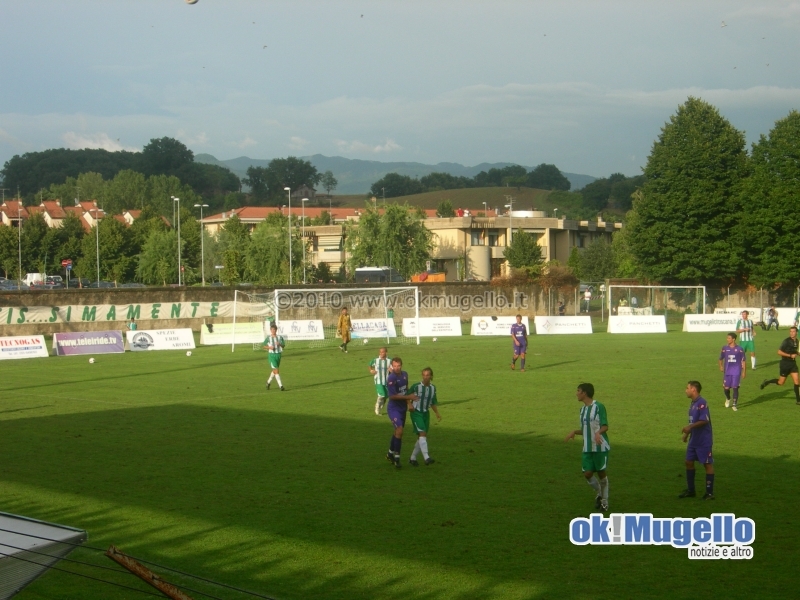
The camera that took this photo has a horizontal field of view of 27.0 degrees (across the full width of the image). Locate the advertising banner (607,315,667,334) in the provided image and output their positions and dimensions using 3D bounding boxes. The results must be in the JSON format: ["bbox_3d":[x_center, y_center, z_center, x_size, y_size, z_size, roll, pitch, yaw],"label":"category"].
[{"bbox_3d":[11.572,1.165,81.035,2.800,0.890,0.600,-1,1,-9],"label":"advertising banner"}]

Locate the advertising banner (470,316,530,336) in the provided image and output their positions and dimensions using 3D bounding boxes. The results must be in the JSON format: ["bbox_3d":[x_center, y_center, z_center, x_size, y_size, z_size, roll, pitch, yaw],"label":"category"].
[{"bbox_3d":[4.811,1.250,79.534,2.800,0.890,0.600,-1,1,-13],"label":"advertising banner"}]

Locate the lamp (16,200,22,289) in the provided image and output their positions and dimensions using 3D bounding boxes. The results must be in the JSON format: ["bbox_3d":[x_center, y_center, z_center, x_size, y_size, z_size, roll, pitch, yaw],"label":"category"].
[{"bbox_3d":[-34.225,-4.236,150.089,0.600,8.568,0.350,-1,1,0],"label":"lamp"}]

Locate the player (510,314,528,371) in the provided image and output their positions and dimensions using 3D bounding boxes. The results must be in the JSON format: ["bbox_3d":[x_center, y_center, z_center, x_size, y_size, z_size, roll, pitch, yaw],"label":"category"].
[{"bbox_3d":[3.821,1.368,53.200,0.560,1.750,0.450,-1,1,7],"label":"player"}]

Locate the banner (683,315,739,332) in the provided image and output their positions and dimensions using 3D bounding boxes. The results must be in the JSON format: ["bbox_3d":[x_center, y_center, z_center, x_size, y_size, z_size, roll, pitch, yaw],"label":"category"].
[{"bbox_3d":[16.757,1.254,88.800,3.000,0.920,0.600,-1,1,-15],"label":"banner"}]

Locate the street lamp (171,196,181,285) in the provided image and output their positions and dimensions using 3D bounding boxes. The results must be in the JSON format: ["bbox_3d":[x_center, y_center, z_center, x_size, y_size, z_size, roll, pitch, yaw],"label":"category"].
[{"bbox_3d":[-18.910,-4.370,142.073,0.600,8.587,0.250,-1,1,22],"label":"street lamp"}]

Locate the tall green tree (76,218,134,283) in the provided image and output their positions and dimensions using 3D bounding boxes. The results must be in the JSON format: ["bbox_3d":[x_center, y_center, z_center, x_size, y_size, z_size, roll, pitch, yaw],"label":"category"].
[{"bbox_3d":[-27.365,-3.869,155.063,5.600,7.448,5.600,-1,1,-10],"label":"tall green tree"}]

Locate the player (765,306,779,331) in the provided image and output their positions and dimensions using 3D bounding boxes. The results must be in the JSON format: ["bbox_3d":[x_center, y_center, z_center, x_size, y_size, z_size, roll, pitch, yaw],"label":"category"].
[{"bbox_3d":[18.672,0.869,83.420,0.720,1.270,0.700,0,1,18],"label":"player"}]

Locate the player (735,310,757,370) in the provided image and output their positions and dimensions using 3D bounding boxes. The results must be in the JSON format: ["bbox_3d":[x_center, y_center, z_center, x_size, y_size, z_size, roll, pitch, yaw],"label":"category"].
[{"bbox_3d":[10.879,1.258,52.260,0.600,1.820,0.500,0,1,18],"label":"player"}]

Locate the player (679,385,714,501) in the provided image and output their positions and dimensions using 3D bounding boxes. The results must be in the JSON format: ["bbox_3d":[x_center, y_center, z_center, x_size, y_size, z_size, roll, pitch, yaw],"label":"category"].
[{"bbox_3d":[4.366,2.064,24.500,0.500,1.750,0.550,-1,1,-23],"label":"player"}]

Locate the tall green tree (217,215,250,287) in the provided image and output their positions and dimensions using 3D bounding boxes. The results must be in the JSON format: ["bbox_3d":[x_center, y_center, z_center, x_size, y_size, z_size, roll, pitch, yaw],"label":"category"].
[{"bbox_3d":[-16.457,-4.539,165.082,3.600,7.880,3.600,-1,1,0],"label":"tall green tree"}]

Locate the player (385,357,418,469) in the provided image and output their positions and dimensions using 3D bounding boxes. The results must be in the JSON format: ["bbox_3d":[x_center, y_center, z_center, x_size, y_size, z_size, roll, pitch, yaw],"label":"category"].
[{"bbox_3d":[0.001,1.896,28.360,0.500,1.820,0.480,-1,1,-34],"label":"player"}]

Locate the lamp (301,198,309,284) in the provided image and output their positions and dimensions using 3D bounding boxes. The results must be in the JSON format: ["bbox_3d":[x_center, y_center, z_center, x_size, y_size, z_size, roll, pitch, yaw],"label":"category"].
[{"bbox_3d":[-8.159,-4.540,145.072,0.650,8.438,0.250,-1,1,22],"label":"lamp"}]

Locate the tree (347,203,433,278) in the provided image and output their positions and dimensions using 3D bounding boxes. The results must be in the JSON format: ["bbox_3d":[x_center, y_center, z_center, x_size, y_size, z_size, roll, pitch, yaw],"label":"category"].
[{"bbox_3d":[-0.952,-5.040,160.090,8.300,8.673,8.000,-1,1,0],"label":"tree"}]

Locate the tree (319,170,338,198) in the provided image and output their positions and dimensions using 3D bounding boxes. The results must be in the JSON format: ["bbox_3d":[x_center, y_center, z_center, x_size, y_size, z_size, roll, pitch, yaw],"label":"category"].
[{"bbox_3d":[-23.302,-38.176,550.000,5.900,9.300,5.900,-1,1,0],"label":"tree"}]

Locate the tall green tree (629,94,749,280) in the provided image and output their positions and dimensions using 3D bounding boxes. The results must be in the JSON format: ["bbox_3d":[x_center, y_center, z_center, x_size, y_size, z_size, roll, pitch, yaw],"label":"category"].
[{"bbox_3d":[21.106,-7.418,122.155,8.800,15.009,8.600,-1,1,0],"label":"tall green tree"}]

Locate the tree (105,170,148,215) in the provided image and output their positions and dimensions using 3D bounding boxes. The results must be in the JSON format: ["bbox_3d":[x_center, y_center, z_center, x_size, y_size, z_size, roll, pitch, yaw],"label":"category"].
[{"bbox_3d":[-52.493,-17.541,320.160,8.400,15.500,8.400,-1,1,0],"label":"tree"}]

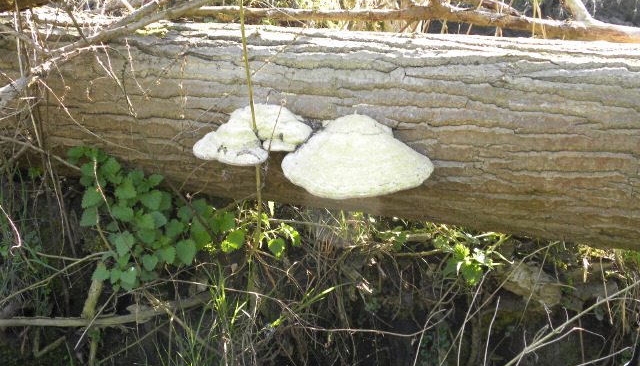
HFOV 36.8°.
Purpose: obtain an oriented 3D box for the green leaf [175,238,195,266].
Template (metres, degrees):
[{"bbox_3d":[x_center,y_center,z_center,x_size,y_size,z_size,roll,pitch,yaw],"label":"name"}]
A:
[{"bbox_3d":[-0.315,0.163,2.260,0.048,0.064,0.017,-3,-26,-6],"label":"green leaf"}]

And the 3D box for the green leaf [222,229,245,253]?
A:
[{"bbox_3d":[-0.189,0.128,2.100,0.046,0.014,0.053,-3,60,-8],"label":"green leaf"}]

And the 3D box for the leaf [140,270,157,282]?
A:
[{"bbox_3d":[-0.412,0.220,2.310,0.041,0.038,0.017,0,-27,-6],"label":"leaf"}]

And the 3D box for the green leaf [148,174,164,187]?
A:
[{"bbox_3d":[-0.402,-0.004,2.360,0.039,0.037,0.016,0,-20,0],"label":"green leaf"}]

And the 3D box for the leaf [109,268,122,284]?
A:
[{"bbox_3d":[-0.479,0.216,2.250,0.030,0.041,0.017,18,-27,2],"label":"leaf"}]

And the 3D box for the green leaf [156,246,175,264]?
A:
[{"bbox_3d":[-0.366,0.170,2.280,0.036,0.045,0.015,-11,-12,-7],"label":"green leaf"}]

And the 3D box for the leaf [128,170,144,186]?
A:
[{"bbox_3d":[-0.441,-0.013,2.310,0.038,0.042,0.017,6,-27,-3],"label":"leaf"}]

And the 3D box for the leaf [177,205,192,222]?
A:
[{"bbox_3d":[-0.326,0.073,2.310,0.038,0.043,0.017,0,-27,-5],"label":"leaf"}]

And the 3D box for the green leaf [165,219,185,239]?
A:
[{"bbox_3d":[-0.313,0.100,2.070,0.043,0.014,0.045,2,60,4],"label":"green leaf"}]

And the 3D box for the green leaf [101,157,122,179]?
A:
[{"bbox_3d":[-0.458,-0.032,2.100,0.044,0.014,0.051,0,60,0],"label":"green leaf"}]

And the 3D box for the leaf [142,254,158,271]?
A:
[{"bbox_3d":[-0.399,0.188,2.260,0.036,0.041,0.014,0,-13,0],"label":"leaf"}]

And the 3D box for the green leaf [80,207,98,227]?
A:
[{"bbox_3d":[-0.545,0.082,2.280,0.043,0.017,0.054,23,63,4],"label":"green leaf"}]

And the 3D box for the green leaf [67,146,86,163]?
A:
[{"bbox_3d":[-0.590,-0.069,2.330,0.046,0.037,0.017,9,-27,-4],"label":"green leaf"}]

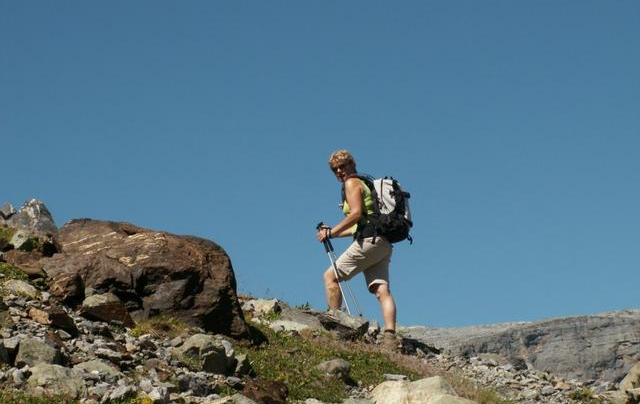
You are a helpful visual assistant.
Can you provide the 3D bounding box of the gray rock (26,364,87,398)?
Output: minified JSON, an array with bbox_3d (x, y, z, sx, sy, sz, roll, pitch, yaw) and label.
[{"bbox_3d":[-1.723,1.167,13.300,0.390,0.240,0.310,0,-7,0],"label":"gray rock"}]

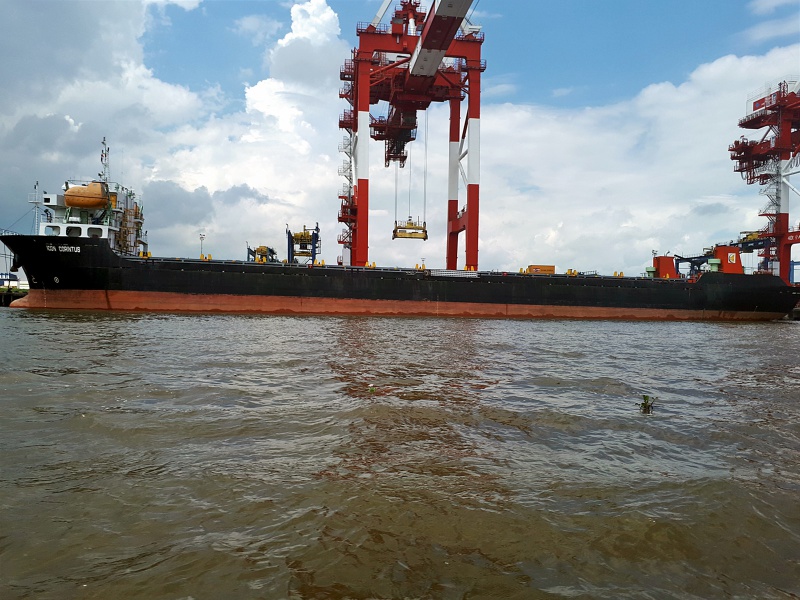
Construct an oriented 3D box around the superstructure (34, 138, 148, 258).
[{"bbox_3d":[-43.800,-14.600,90.800,10.500,17.500,18.500,2,0,-8],"label":"superstructure"}]

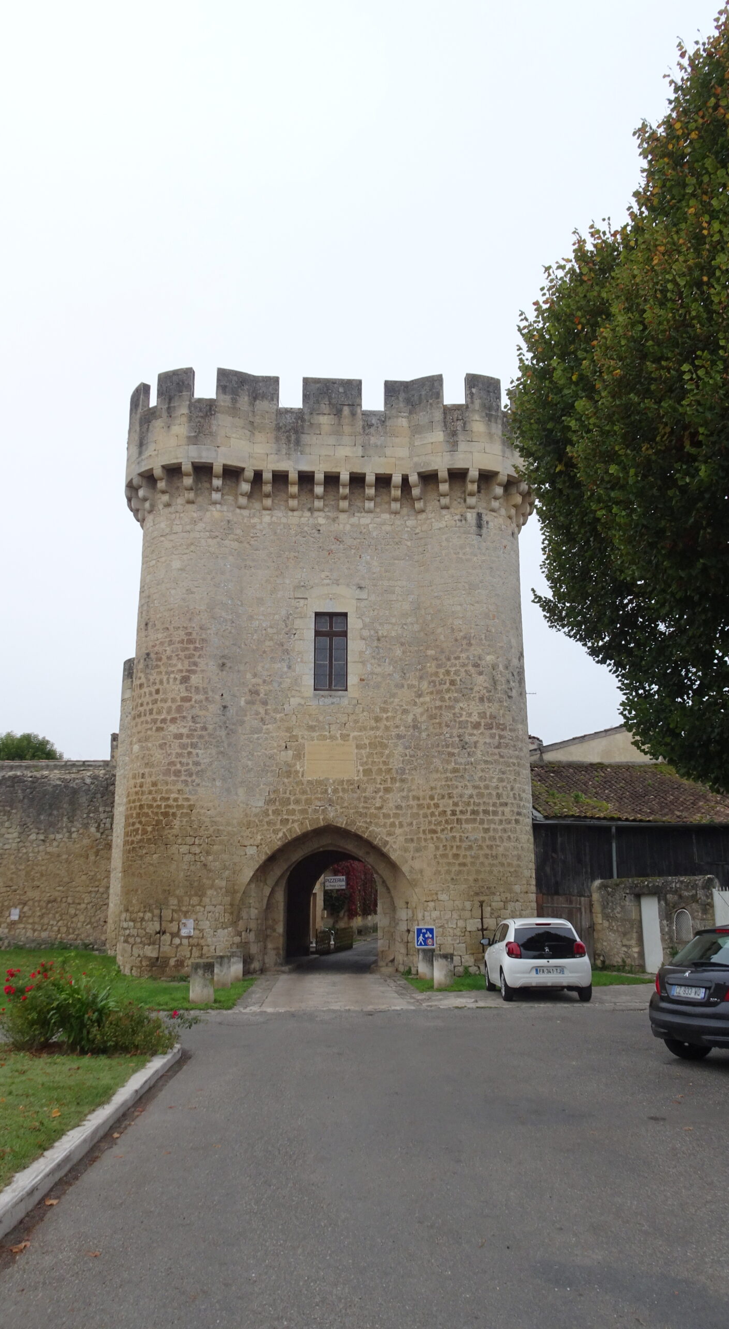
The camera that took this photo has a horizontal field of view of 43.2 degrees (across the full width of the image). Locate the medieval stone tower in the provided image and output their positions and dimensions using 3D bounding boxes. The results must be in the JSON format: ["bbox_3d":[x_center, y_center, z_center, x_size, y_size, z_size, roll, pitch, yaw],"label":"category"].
[{"bbox_3d":[-1.097,0.775,29.210,12.300,16.900,9.000,1,-15,-3],"label":"medieval stone tower"}]

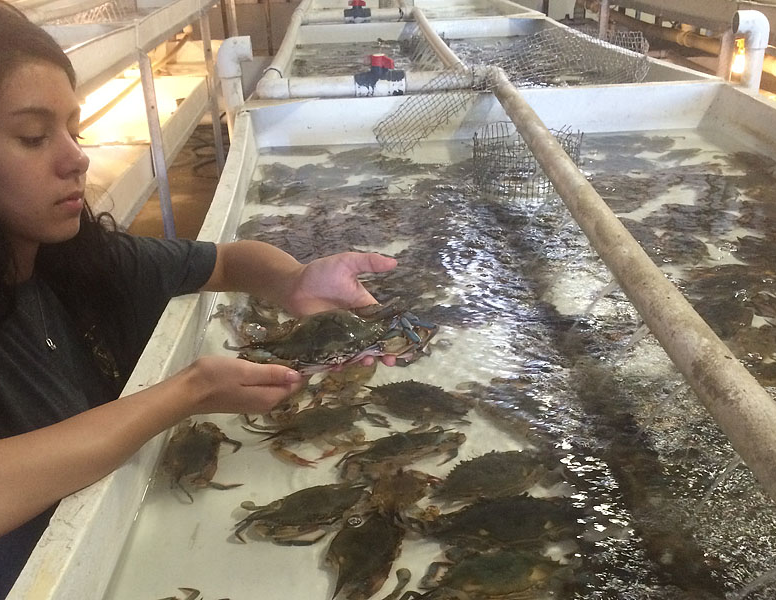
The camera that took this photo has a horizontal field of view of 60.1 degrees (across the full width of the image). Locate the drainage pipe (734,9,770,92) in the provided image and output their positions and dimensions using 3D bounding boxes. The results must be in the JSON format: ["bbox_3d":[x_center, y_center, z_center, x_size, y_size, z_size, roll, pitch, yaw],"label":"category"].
[{"bbox_3d":[0.941,-0.644,1.730,0.085,0.210,0.058,-4,26,-3],"label":"drainage pipe"}]

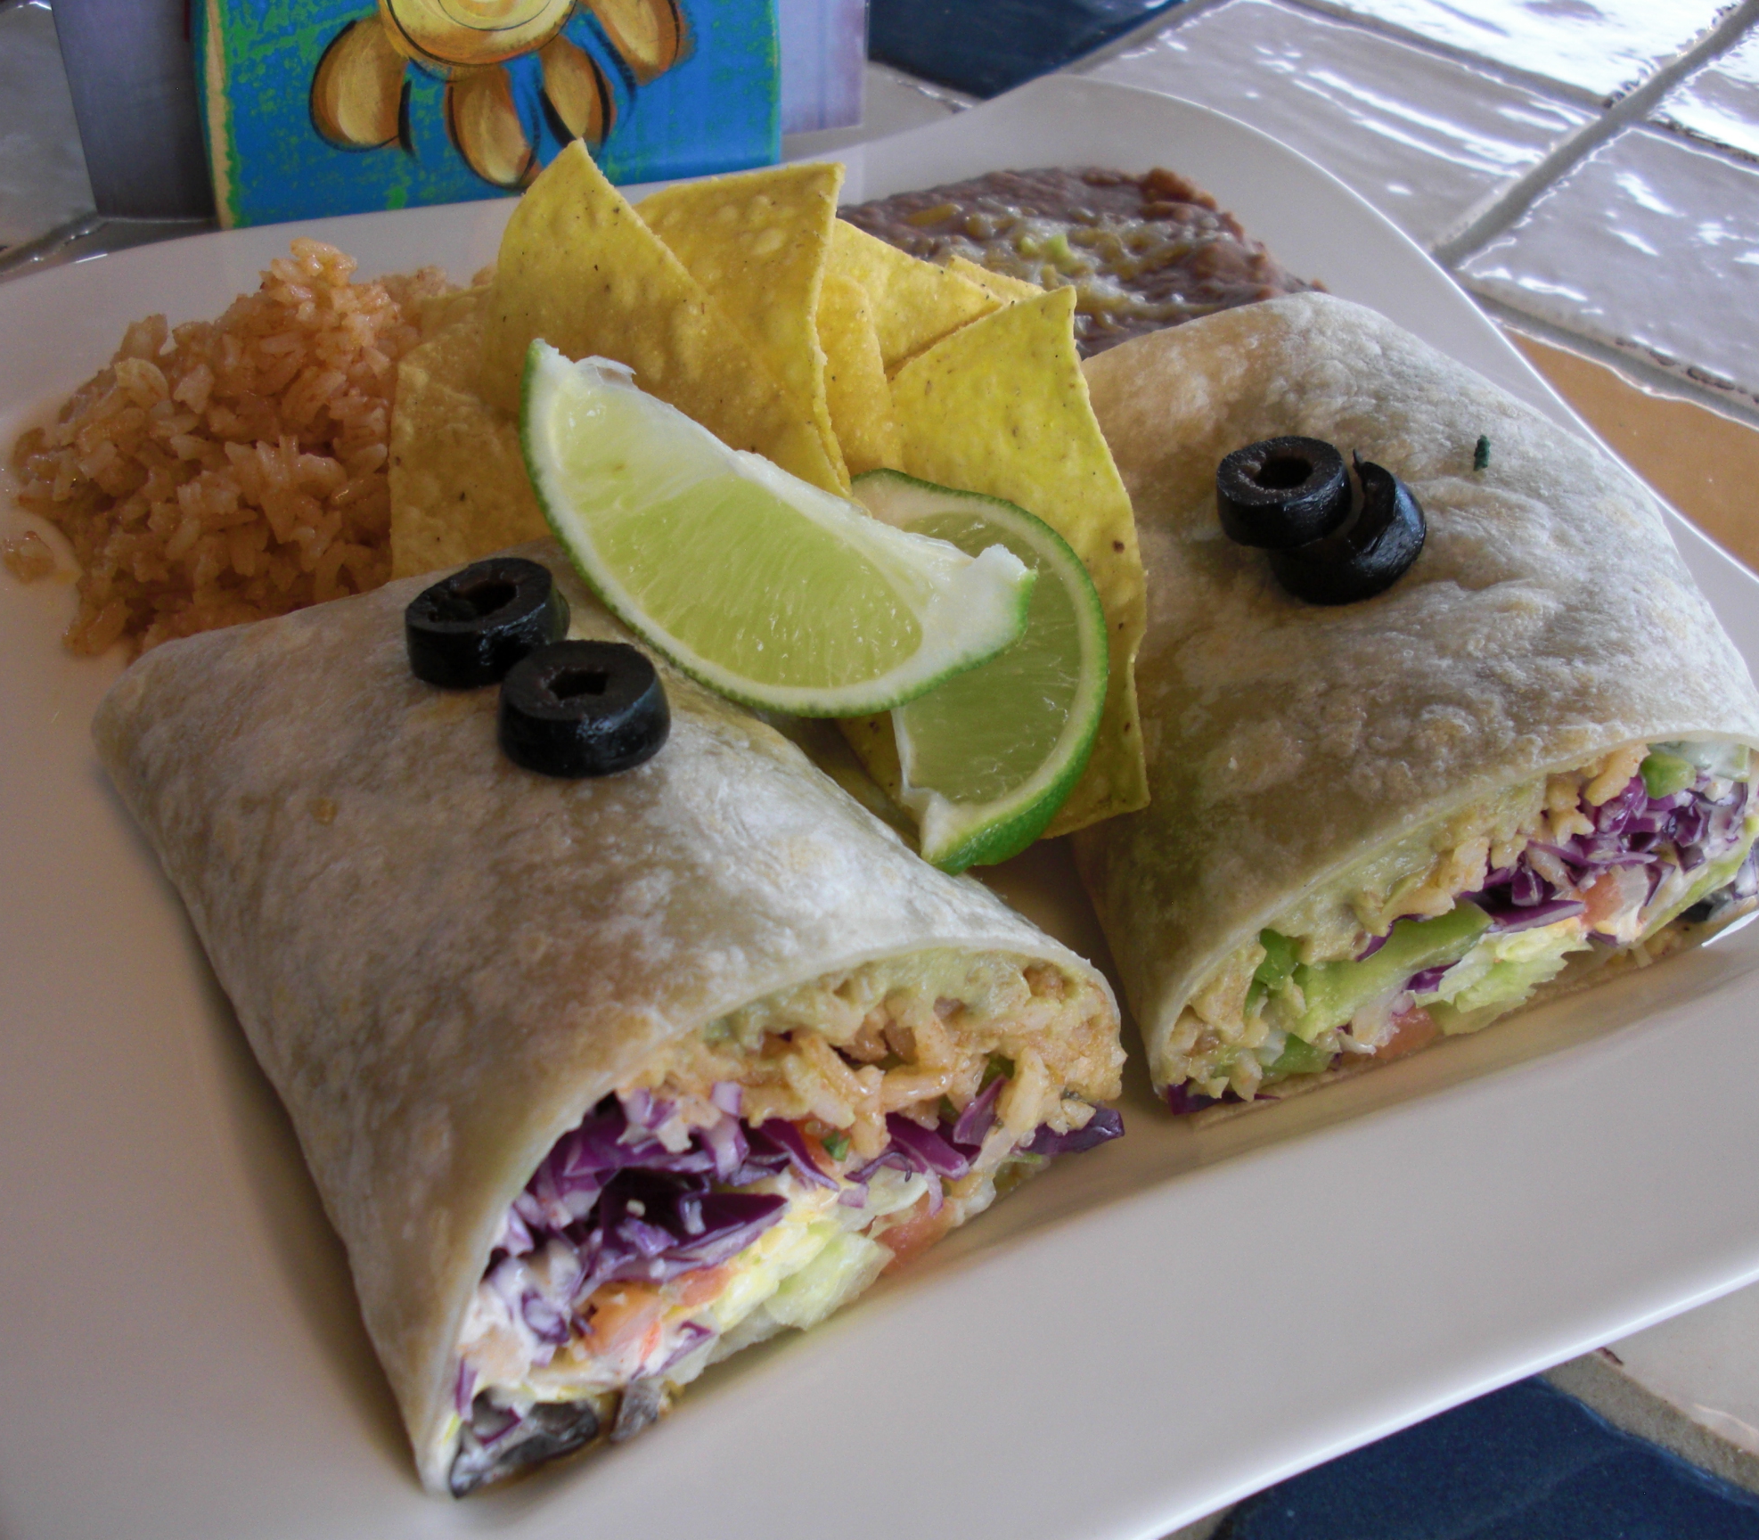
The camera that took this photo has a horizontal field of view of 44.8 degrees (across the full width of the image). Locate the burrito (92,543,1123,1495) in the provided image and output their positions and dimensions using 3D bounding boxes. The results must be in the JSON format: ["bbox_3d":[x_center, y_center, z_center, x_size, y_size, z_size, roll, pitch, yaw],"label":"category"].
[{"bbox_3d":[-0.038,0.008,0.257,0.088,0.056,0.114,-21,48,-26],"label":"burrito"}]

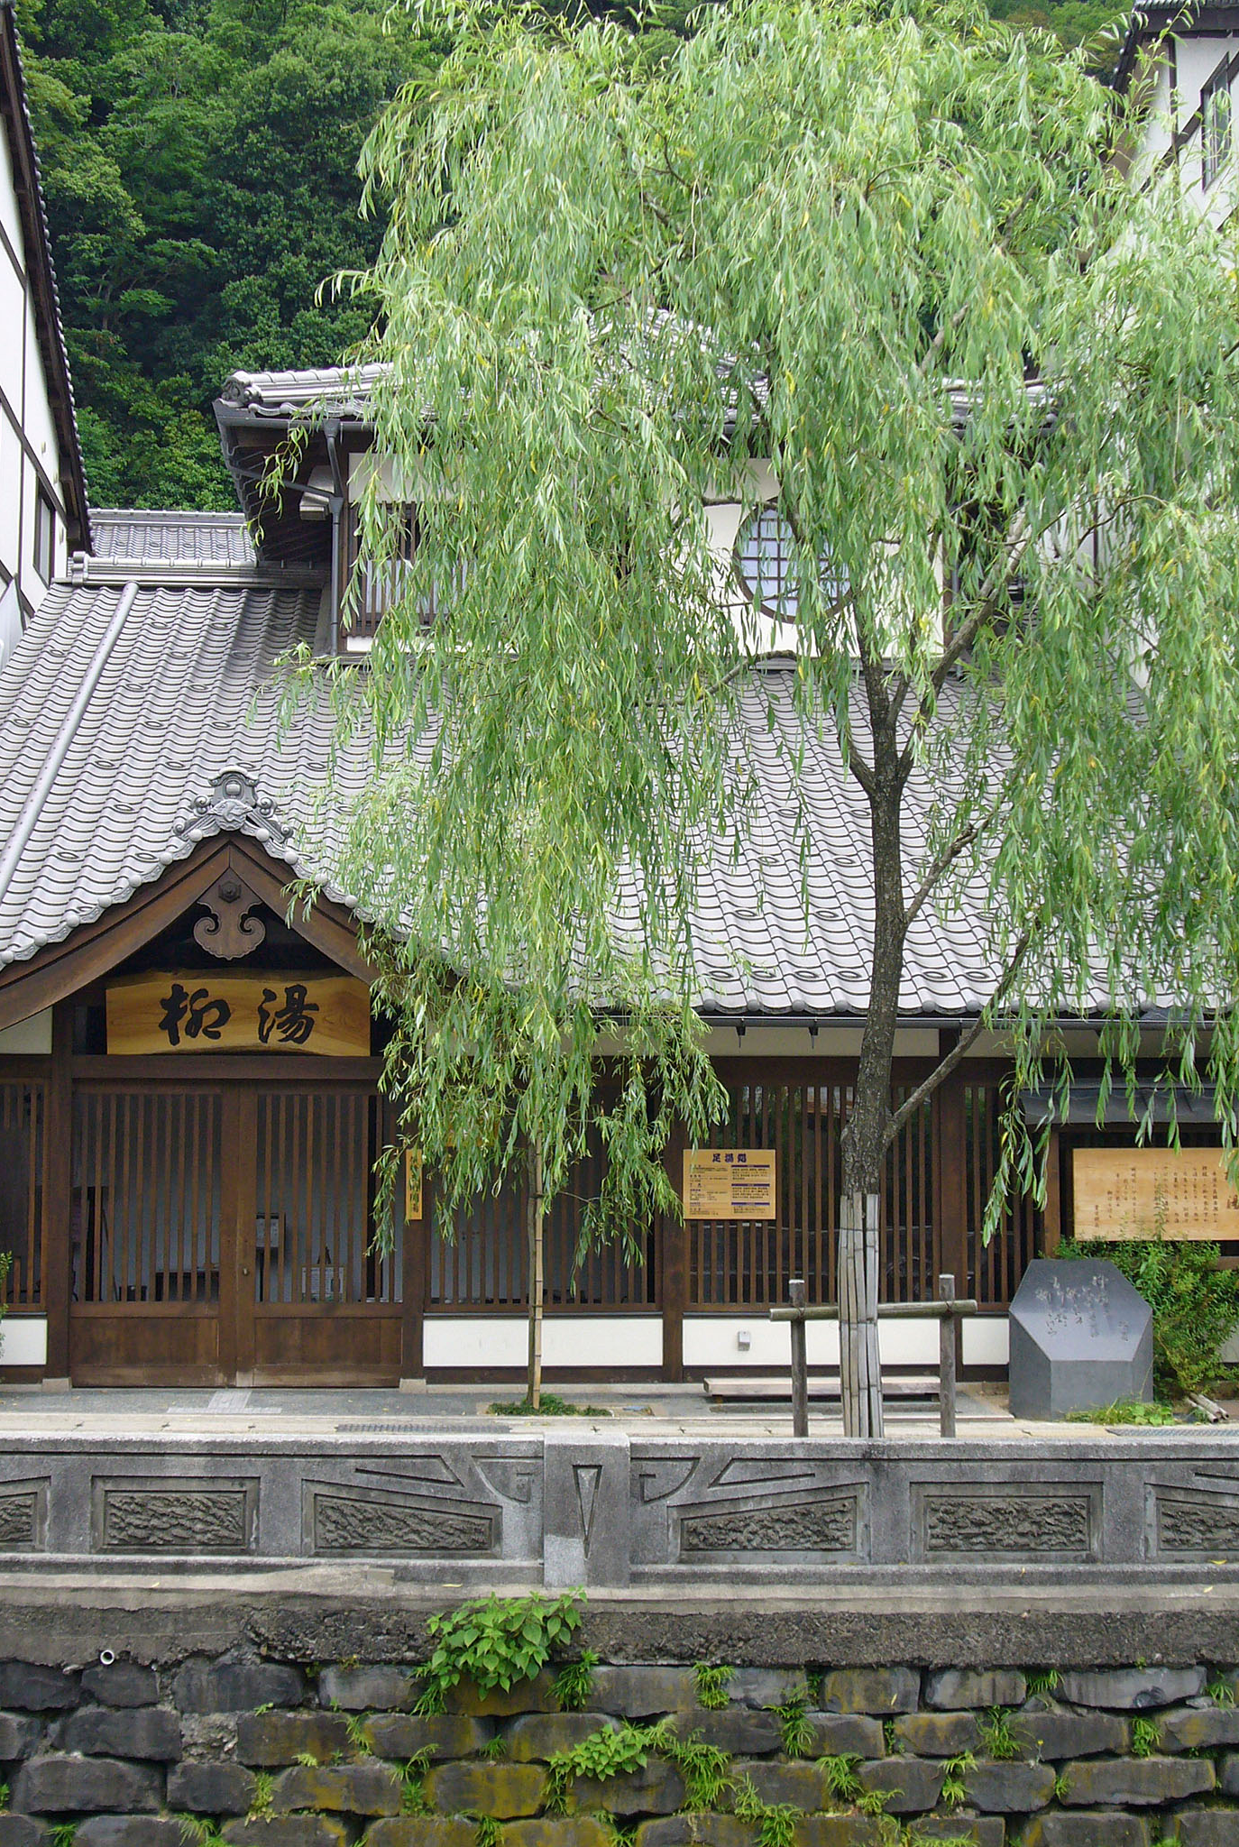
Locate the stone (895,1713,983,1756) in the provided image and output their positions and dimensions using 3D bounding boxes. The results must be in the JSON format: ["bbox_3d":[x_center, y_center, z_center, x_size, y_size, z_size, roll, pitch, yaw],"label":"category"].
[{"bbox_3d":[1.216,3.111,10.128,0.331,0.167,0.280,0,-5,0],"label":"stone"}]

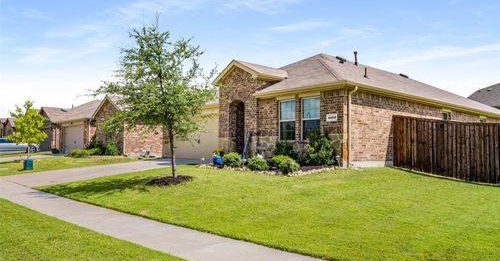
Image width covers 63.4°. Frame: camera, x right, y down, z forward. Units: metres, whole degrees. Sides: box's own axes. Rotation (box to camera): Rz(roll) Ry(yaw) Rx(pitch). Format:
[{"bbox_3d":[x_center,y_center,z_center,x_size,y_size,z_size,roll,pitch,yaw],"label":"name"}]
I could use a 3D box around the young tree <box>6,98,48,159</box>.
[{"bbox_3d":[-13.817,-0.062,25.000,2.250,3.700,2.200,1,-3,-29],"label":"young tree"}]

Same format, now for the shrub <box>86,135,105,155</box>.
[{"bbox_3d":[-10.162,0.987,26.600,1.100,1.300,1.050,1,-3,-21],"label":"shrub"}]

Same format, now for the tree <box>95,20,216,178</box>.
[{"bbox_3d":[-3.155,-1.058,13.500,4.000,5.250,3.900,1,-3,-13],"label":"tree"}]

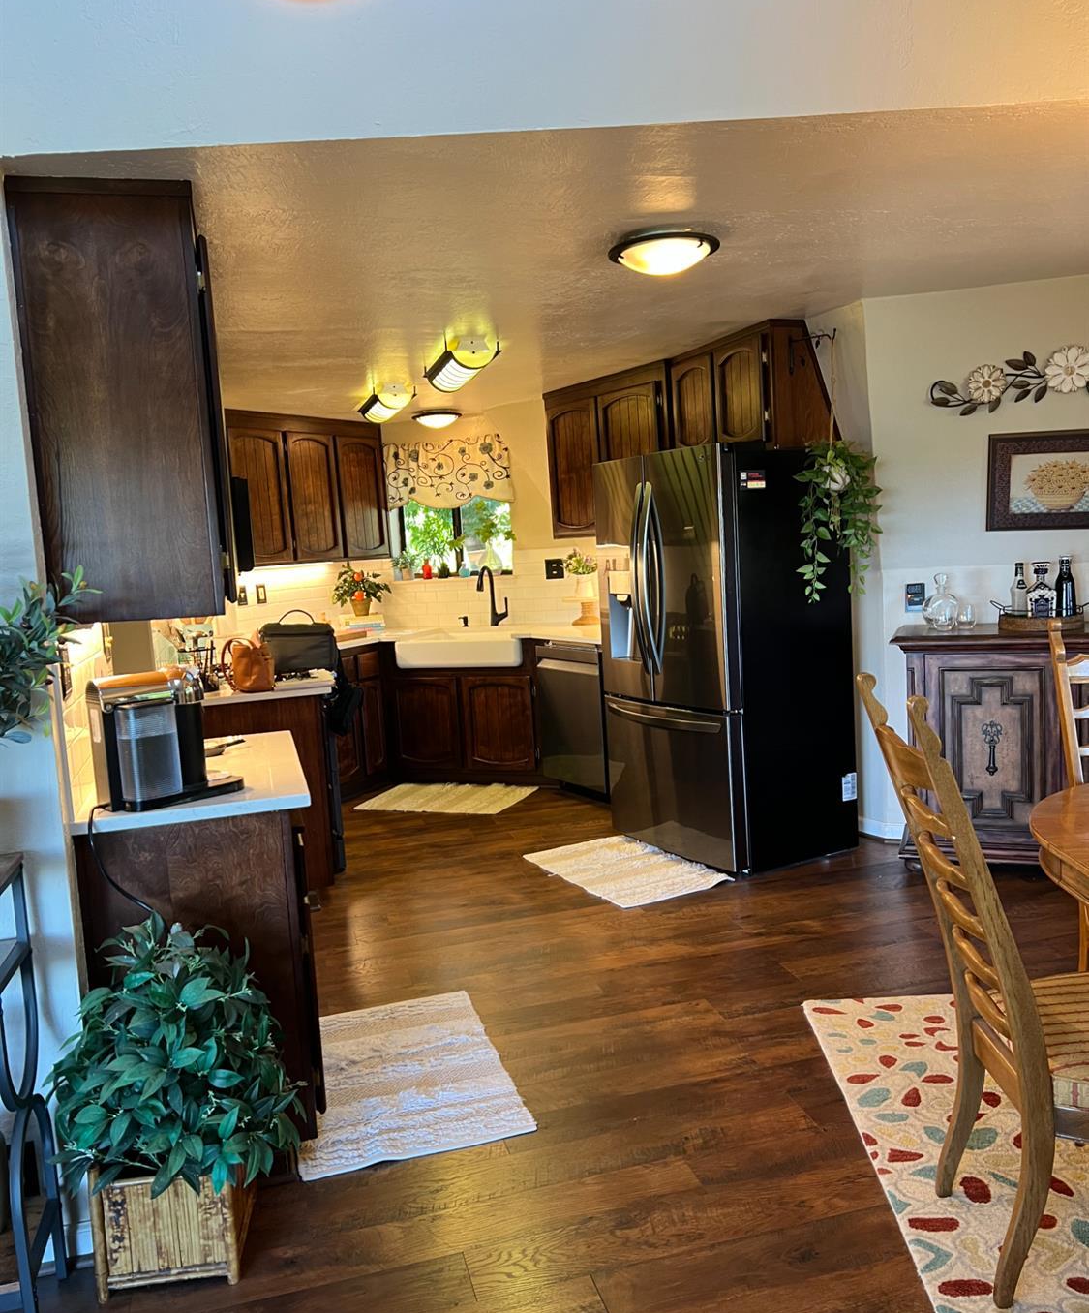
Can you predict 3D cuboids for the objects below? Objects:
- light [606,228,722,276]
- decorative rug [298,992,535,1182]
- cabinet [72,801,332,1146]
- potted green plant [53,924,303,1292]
[{"bbox_3d":[0.323,-1.070,2.922,0.295,0.110,0.295,-3,6,0],"label":"light"},{"bbox_3d":[-0.414,1.155,3.045,0.572,0.015,0.895,-5,6,-15],"label":"decorative rug"},{"bbox_3d":[-0.875,0.765,2.882,0.470,0.880,0.920,-5,6,-16],"label":"cabinet"},{"bbox_3d":[-0.757,0.895,2.252,0.470,0.740,0.420,-5,6,-12],"label":"potted green plant"}]

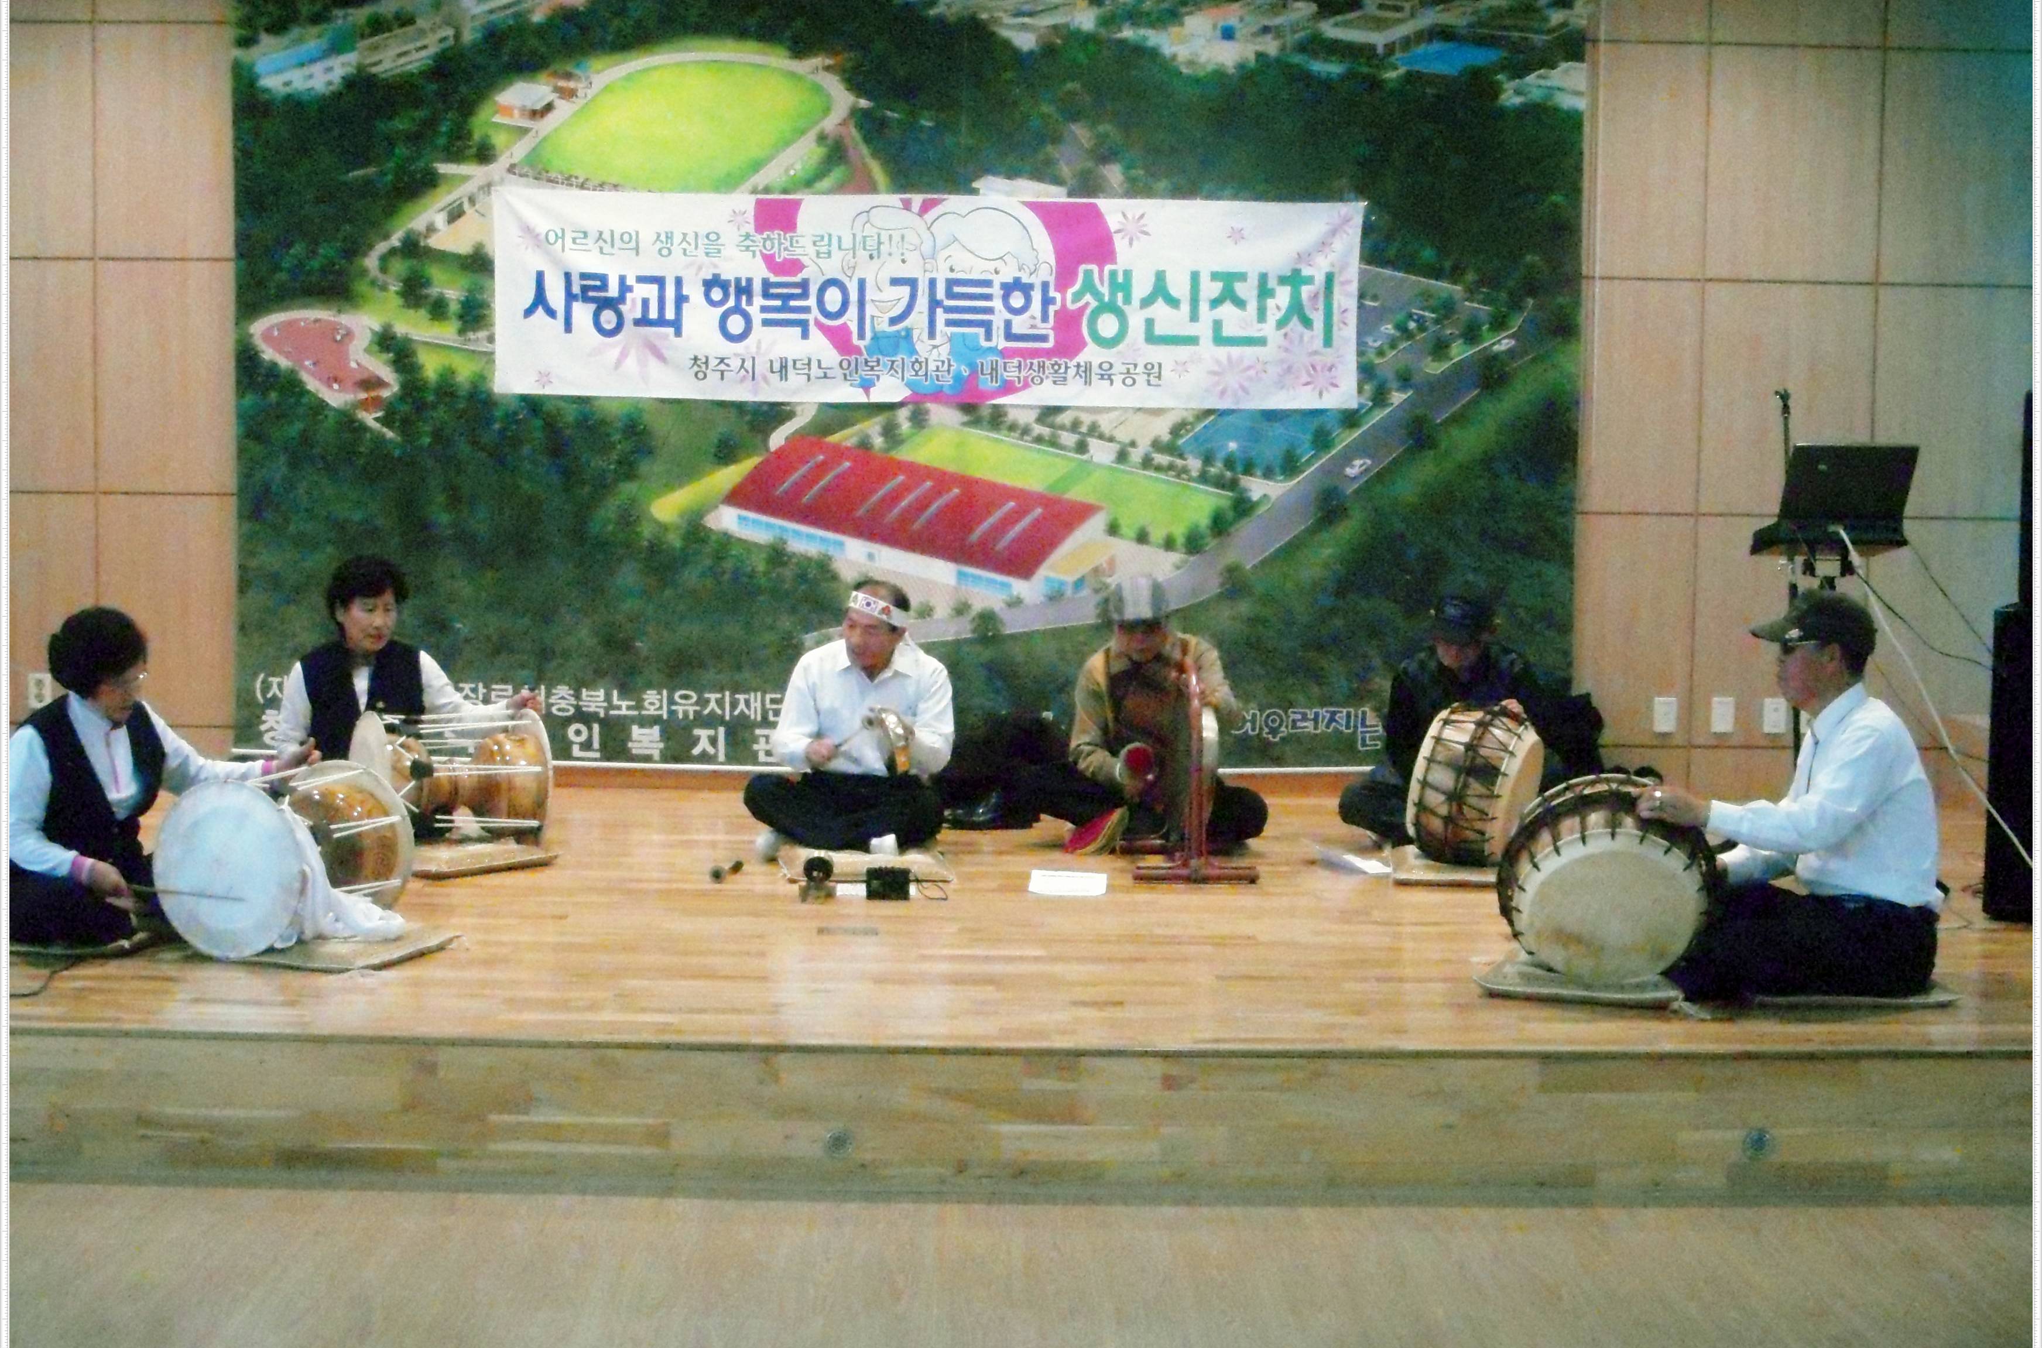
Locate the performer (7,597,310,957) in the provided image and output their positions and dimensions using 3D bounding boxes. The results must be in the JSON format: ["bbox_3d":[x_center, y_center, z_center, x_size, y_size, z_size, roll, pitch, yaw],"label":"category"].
[{"bbox_3d":[-2.184,0.262,6.916,0.640,0.810,0.660,4,6,29],"label":"performer"}]

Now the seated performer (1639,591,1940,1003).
[{"bbox_3d":[1.822,0.286,6.545,0.640,0.900,0.600,0,5,-6],"label":"seated performer"}]

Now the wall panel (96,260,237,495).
[{"bbox_3d":[-2.900,-1.013,9.503,0.540,0.810,0.030,1,5,-1],"label":"wall panel"}]

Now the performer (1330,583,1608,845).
[{"bbox_3d":[1.385,0.113,8.533,0.770,0.790,0.680,1,3,6],"label":"performer"}]

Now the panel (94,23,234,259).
[{"bbox_3d":[-2.917,-1.842,9.607,0.570,0.813,0.030,1,3,-1],"label":"panel"}]

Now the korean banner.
[{"bbox_3d":[-0.313,-1.278,9.462,2.970,0.700,0.030,1,5,-1],"label":"korean banner"}]

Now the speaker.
[{"bbox_3d":[2.745,0.225,7.028,0.480,0.780,0.480,2,4,26],"label":"speaker"}]

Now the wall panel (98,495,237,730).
[{"bbox_3d":[-2.920,-0.209,9.579,0.540,0.810,0.030,1,5,-1],"label":"wall panel"}]

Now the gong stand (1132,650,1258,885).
[{"bbox_3d":[0.500,0.268,8.168,0.340,0.640,0.500,1,5,-2],"label":"gong stand"}]

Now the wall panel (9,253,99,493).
[{"bbox_3d":[-3.497,-1.038,9.650,0.570,0.813,0.030,1,3,-1],"label":"wall panel"}]

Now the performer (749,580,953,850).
[{"bbox_3d":[-0.503,0.106,8.217,0.630,0.790,0.700,1,3,6],"label":"performer"}]

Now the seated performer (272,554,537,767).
[{"bbox_3d":[-1.787,0.077,8.004,0.760,0.840,0.680,-1,4,-25],"label":"seated performer"}]

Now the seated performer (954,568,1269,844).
[{"bbox_3d":[0.334,0.099,8.373,0.800,0.810,0.660,1,3,1],"label":"seated performer"}]

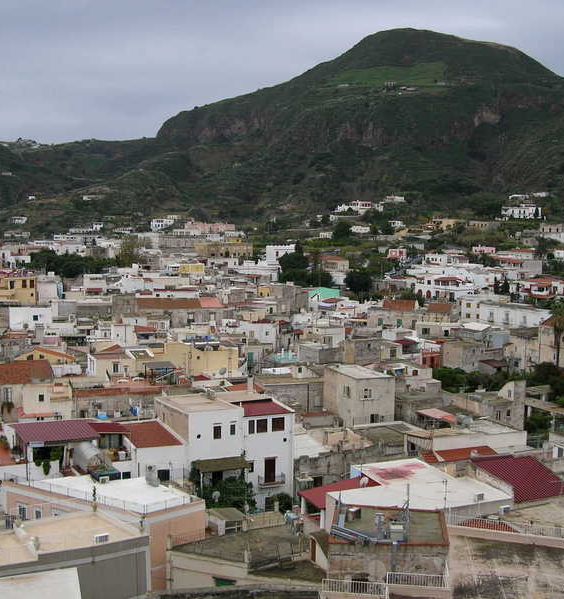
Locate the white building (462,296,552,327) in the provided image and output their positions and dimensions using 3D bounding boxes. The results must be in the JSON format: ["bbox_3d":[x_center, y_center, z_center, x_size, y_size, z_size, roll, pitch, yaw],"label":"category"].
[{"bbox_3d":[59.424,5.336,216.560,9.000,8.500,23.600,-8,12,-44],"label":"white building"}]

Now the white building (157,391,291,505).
[{"bbox_3d":[-5.450,14.841,82.028,11.560,9.800,6.900,-2,9,-19],"label":"white building"}]

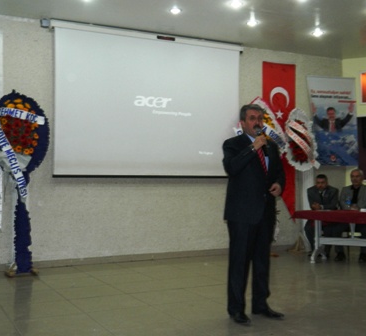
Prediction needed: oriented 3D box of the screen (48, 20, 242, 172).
[{"bbox_3d":[-0.410,-0.917,7.836,3.056,2.130,0.100,1,-2,-26],"label":"screen"}]

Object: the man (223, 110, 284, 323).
[{"bbox_3d":[0.585,0.356,4.330,0.510,1.740,0.380,1,-2,-35],"label":"man"}]

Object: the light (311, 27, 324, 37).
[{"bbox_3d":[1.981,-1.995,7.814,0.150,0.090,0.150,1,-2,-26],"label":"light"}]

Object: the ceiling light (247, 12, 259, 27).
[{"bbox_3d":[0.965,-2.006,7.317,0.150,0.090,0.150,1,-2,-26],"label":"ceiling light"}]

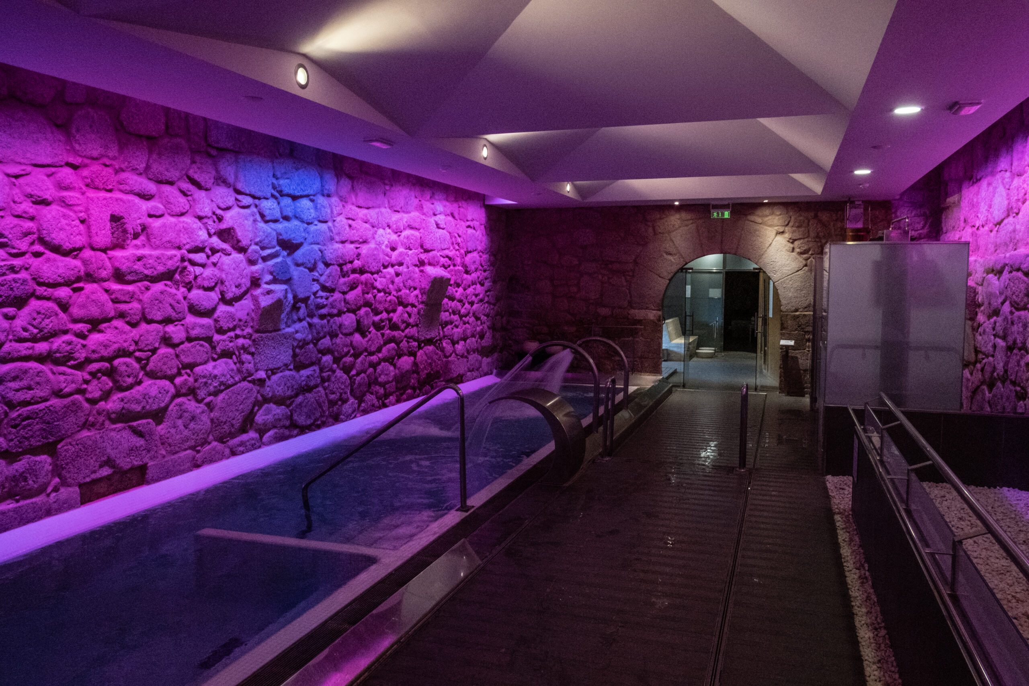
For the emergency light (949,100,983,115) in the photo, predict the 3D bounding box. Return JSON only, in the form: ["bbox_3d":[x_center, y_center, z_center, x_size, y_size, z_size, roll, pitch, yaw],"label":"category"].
[{"bbox_3d":[3.105,-1.620,5.306,0.154,0.040,0.341,2,5,20],"label":"emergency light"}]

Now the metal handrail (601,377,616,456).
[{"bbox_3d":[0.923,0.743,7.550,0.055,0.802,0.350,2,5,20],"label":"metal handrail"}]

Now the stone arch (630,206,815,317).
[{"bbox_3d":[3.400,-1.307,12.693,2.914,1.636,0.420,2,5,20],"label":"stone arch"}]

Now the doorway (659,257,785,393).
[{"bbox_3d":[3.421,-0.363,12.788,1.879,2.205,0.420,2,5,20],"label":"doorway"}]

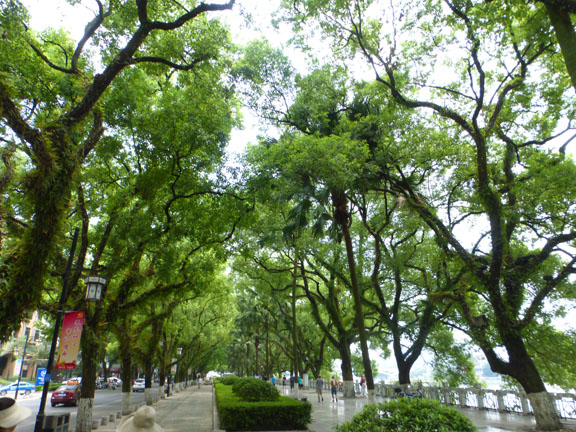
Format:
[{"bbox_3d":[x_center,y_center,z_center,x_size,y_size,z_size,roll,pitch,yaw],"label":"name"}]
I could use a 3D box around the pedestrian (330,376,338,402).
[{"bbox_3d":[3.331,12.453,29.916,0.520,1.700,0.420,3,-21,-9],"label":"pedestrian"}]

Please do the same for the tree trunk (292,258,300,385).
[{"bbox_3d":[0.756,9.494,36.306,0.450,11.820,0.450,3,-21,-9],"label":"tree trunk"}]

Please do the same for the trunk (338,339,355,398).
[{"bbox_3d":[5.231,13.227,36.262,1.100,4.820,1.000,3,-21,-9],"label":"trunk"}]

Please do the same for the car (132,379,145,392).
[{"bbox_3d":[-19.061,22.298,54.904,1.800,1.600,4.400,3,-21,-9],"label":"car"}]

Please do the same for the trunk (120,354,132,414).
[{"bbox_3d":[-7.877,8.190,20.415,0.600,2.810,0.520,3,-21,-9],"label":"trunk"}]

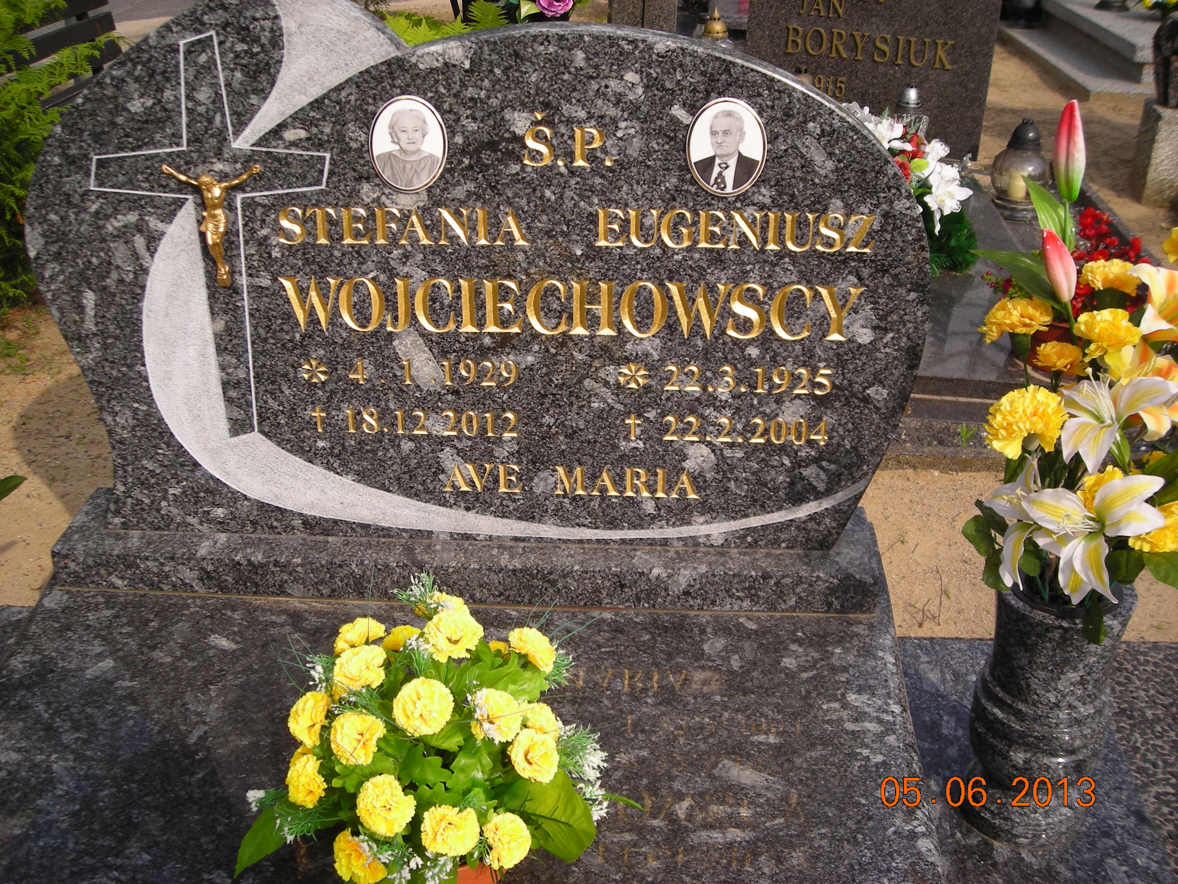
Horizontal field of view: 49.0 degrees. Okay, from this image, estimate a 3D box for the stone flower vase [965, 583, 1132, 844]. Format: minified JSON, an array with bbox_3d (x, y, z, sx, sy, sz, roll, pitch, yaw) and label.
[{"bbox_3d":[0.482,0.277,1.371,0.139,0.280,0.139,1,26,3],"label":"stone flower vase"}]

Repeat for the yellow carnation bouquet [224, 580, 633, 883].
[{"bbox_3d":[-0.116,0.262,1.023,0.290,0.285,0.260,1,26,3],"label":"yellow carnation bouquet"}]

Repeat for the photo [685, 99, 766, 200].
[{"bbox_3d":[0.138,-0.292,1.290,0.080,0.100,0.011,1,25,3],"label":"photo"}]

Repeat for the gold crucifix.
[{"bbox_3d":[-0.391,-0.222,1.349,0.103,0.126,0.026,1,25,3],"label":"gold crucifix"}]

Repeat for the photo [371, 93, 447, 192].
[{"bbox_3d":[-0.183,-0.299,1.308,0.080,0.100,0.011,1,25,3],"label":"photo"}]

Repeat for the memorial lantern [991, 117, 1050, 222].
[{"bbox_3d":[1.118,-0.705,3.340,0.150,0.243,0.150,1,26,3],"label":"memorial lantern"}]

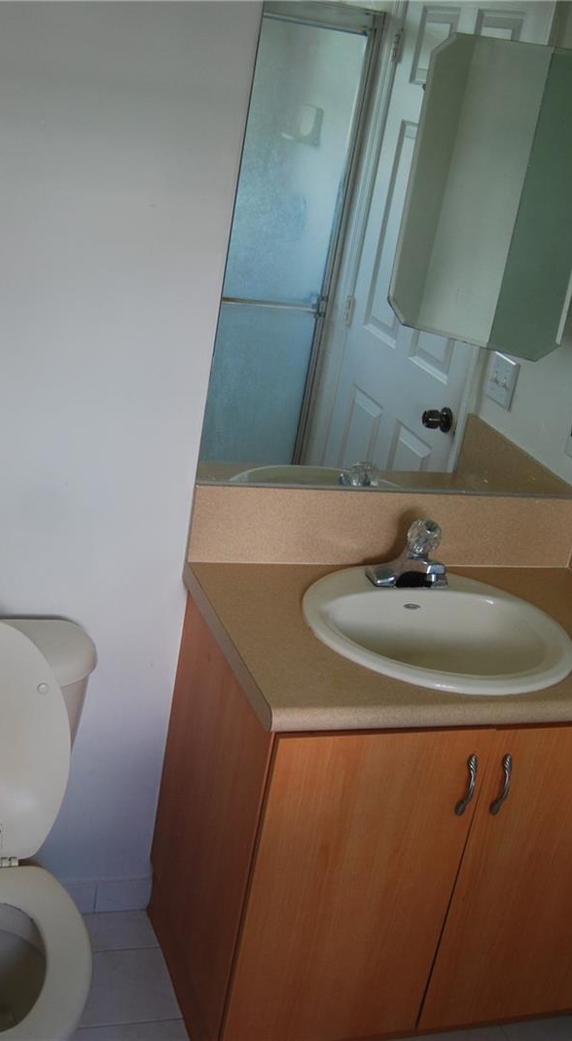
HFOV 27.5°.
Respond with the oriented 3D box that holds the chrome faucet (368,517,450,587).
[{"bbox_3d":[0.246,0.062,2.197,0.154,0.130,0.115,2,22,-20],"label":"chrome faucet"}]

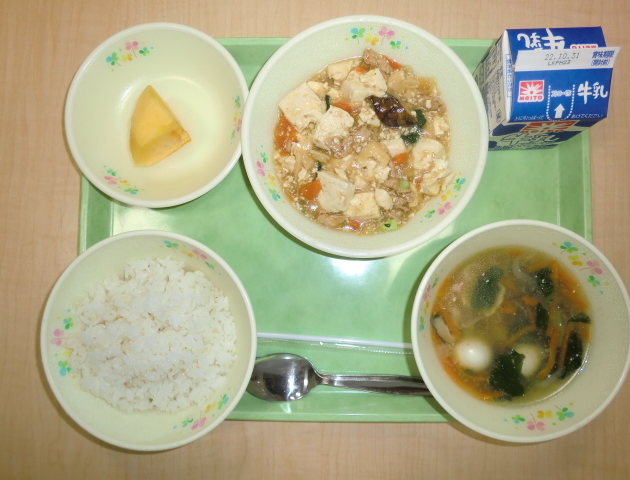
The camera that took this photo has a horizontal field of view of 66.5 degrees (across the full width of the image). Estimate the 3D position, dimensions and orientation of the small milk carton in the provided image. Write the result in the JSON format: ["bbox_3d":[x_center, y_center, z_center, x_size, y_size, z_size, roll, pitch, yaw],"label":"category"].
[{"bbox_3d":[0.143,-0.097,0.311,0.057,0.086,0.057,-2,86,1],"label":"small milk carton"}]

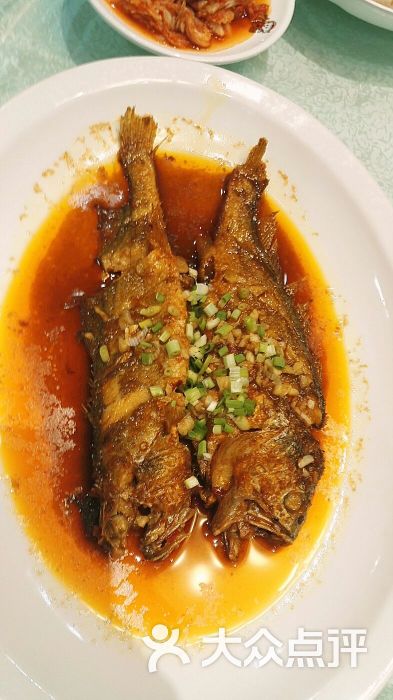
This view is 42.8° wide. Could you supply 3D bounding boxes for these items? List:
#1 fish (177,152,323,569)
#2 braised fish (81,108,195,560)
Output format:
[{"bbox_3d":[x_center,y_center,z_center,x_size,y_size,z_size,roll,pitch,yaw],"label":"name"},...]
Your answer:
[{"bbox_3d":[0.036,-0.017,0.297,0.075,0.045,0.261,3,71,1],"label":"fish"},{"bbox_3d":[-0.036,-0.030,0.302,0.062,0.045,0.289,-3,71,-1],"label":"braised fish"}]

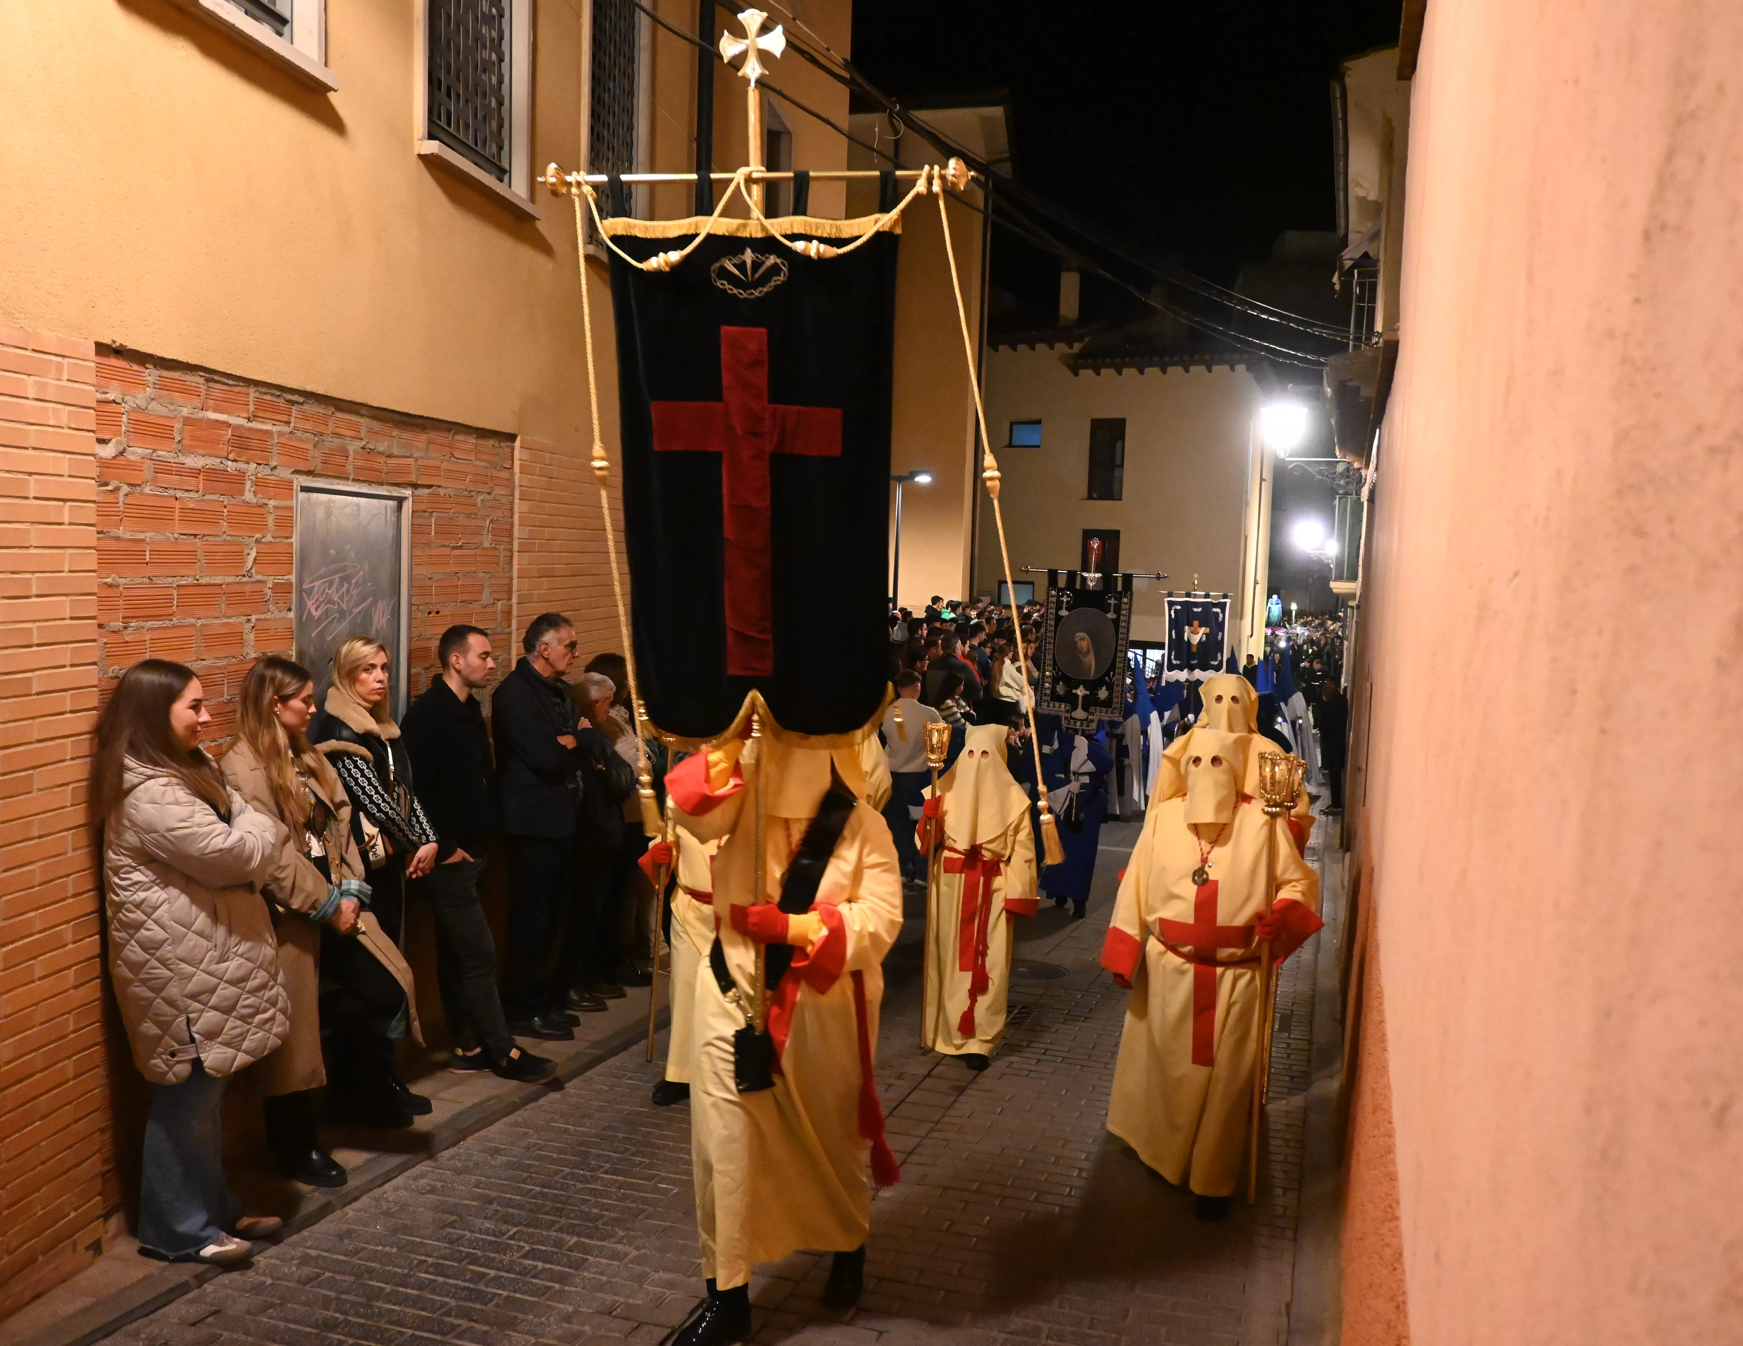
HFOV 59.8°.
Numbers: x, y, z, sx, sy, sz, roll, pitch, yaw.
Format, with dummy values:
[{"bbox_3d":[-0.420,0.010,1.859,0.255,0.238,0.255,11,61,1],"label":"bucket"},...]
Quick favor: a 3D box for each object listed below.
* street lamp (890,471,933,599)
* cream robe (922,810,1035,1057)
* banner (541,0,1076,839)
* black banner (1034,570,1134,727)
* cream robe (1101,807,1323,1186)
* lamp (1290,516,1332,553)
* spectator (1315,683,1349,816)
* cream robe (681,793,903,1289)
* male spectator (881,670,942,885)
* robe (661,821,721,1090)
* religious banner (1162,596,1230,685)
[{"bbox_3d":[0.562,-1.000,24.137,0.850,4.400,0.300,3,5,11],"label":"street lamp"},{"bbox_3d":[0.499,1.173,7.100,0.510,1.180,0.400,3,5,14],"label":"cream robe"},{"bbox_3d":[-0.159,-0.549,3.650,1.200,1.970,0.170,1,5,9],"label":"banner"},{"bbox_3d":[1.455,-0.165,10.400,0.600,1.060,0.100,5,5,11],"label":"black banner"},{"bbox_3d":[1.173,1.100,5.250,0.700,1.330,0.470,3,5,17],"label":"cream robe"},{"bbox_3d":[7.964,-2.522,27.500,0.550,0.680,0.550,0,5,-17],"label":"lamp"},{"bbox_3d":[6.134,0.989,20.200,0.340,1.740,0.460,-1,5,-28],"label":"spectator"},{"bbox_3d":[-0.231,1.031,4.350,0.580,1.360,0.520,4,5,23],"label":"cream robe"},{"bbox_3d":[0.311,0.817,11.700,0.500,1.690,0.320,3,5,17],"label":"male spectator"},{"bbox_3d":[-0.585,1.062,6.350,0.560,1.280,0.440,3,5,19],"label":"robe"},{"bbox_3d":[3.970,-0.395,18.500,0.820,1.090,0.070,3,5,13],"label":"religious banner"}]

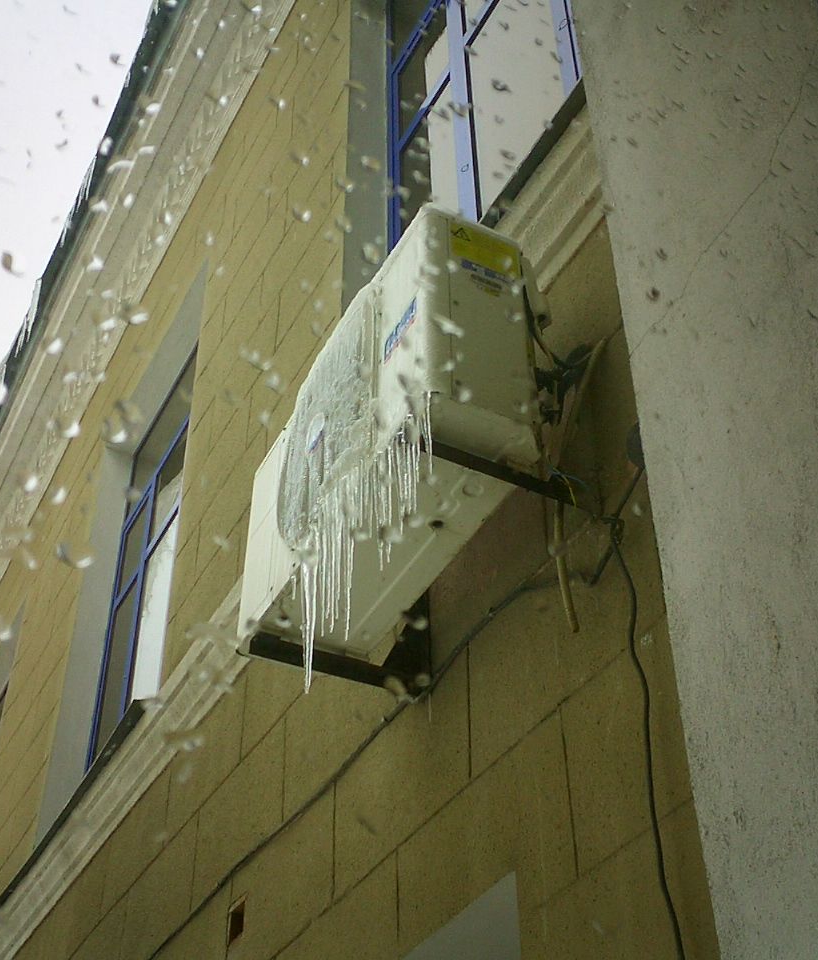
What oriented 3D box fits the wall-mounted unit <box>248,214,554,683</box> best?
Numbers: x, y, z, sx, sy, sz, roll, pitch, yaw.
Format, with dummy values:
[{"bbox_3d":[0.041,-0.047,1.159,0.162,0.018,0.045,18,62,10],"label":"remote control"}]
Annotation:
[{"bbox_3d":[-0.047,-0.047,2.829,0.268,0.536,0.842,19,-45,-21],"label":"wall-mounted unit"}]

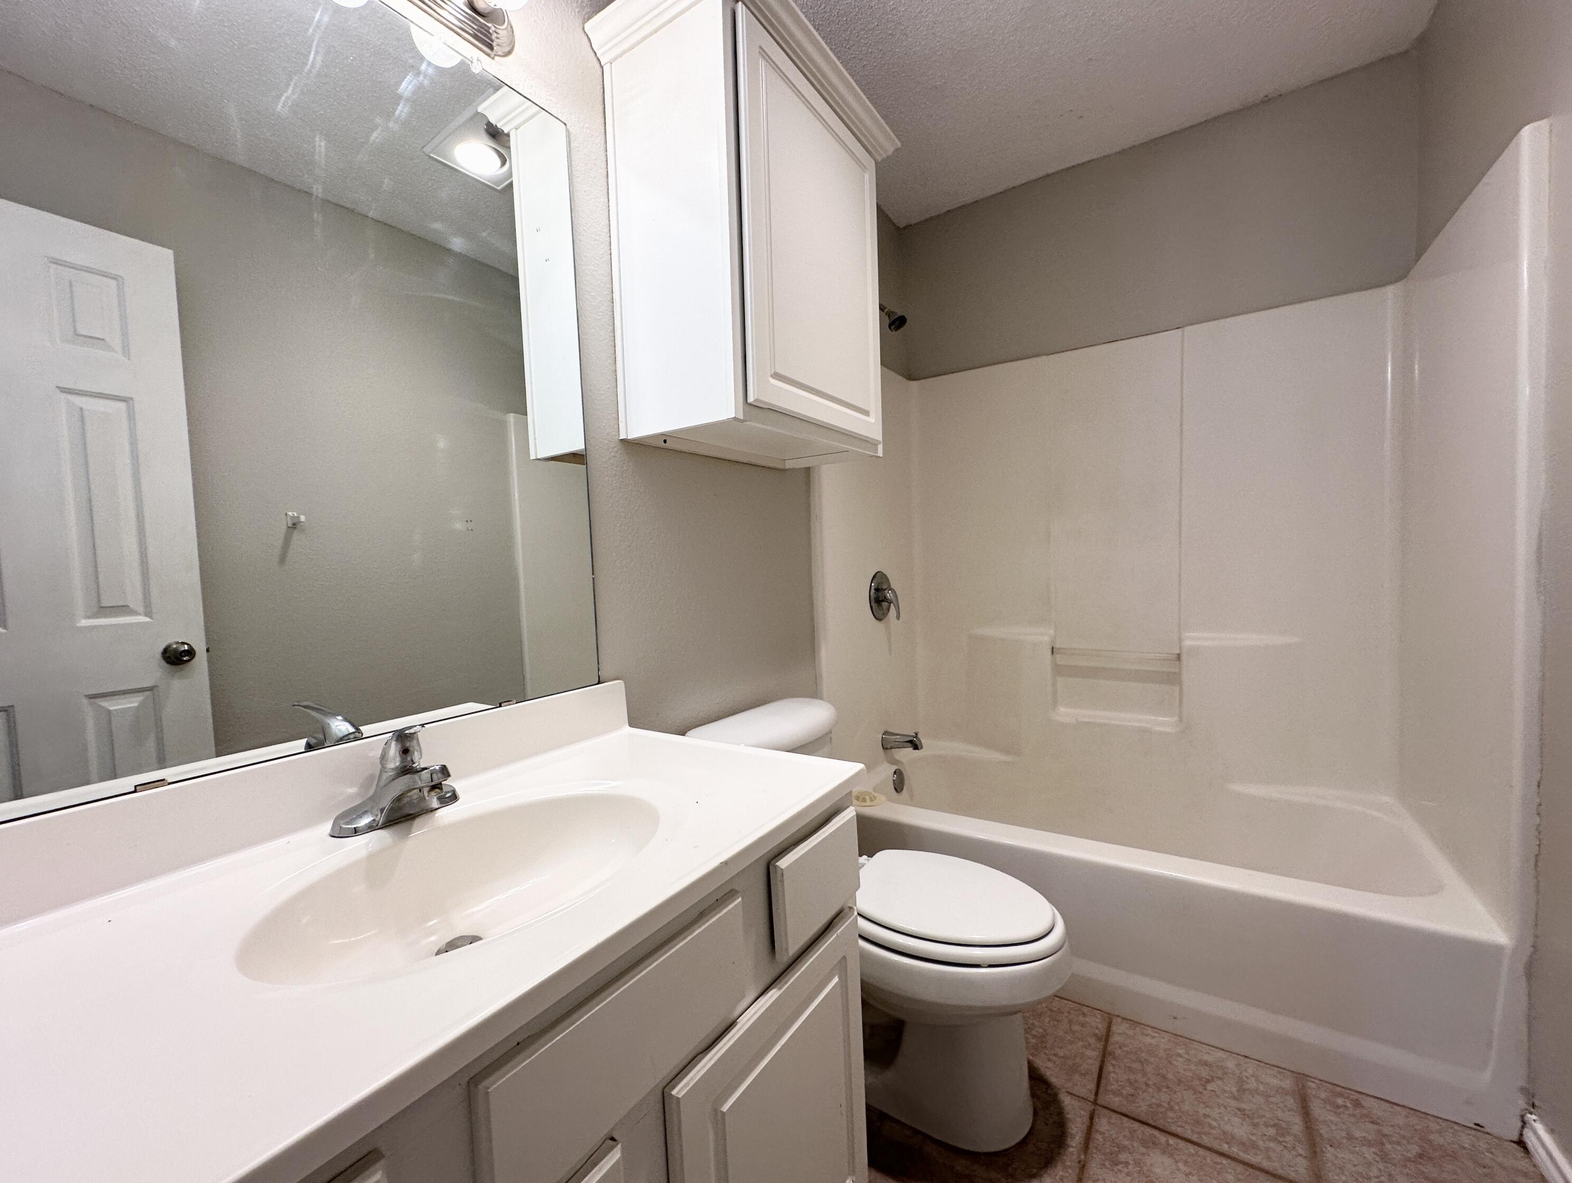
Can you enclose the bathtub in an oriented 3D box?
[{"bbox_3d":[0.962,0.823,1.920,1.500,0.386,0.778,0,3,33],"label":"bathtub"}]

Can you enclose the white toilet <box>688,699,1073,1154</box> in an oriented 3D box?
[{"bbox_3d":[0.235,0.688,1.432,0.757,0.760,0.460,0,3,33],"label":"white toilet"}]

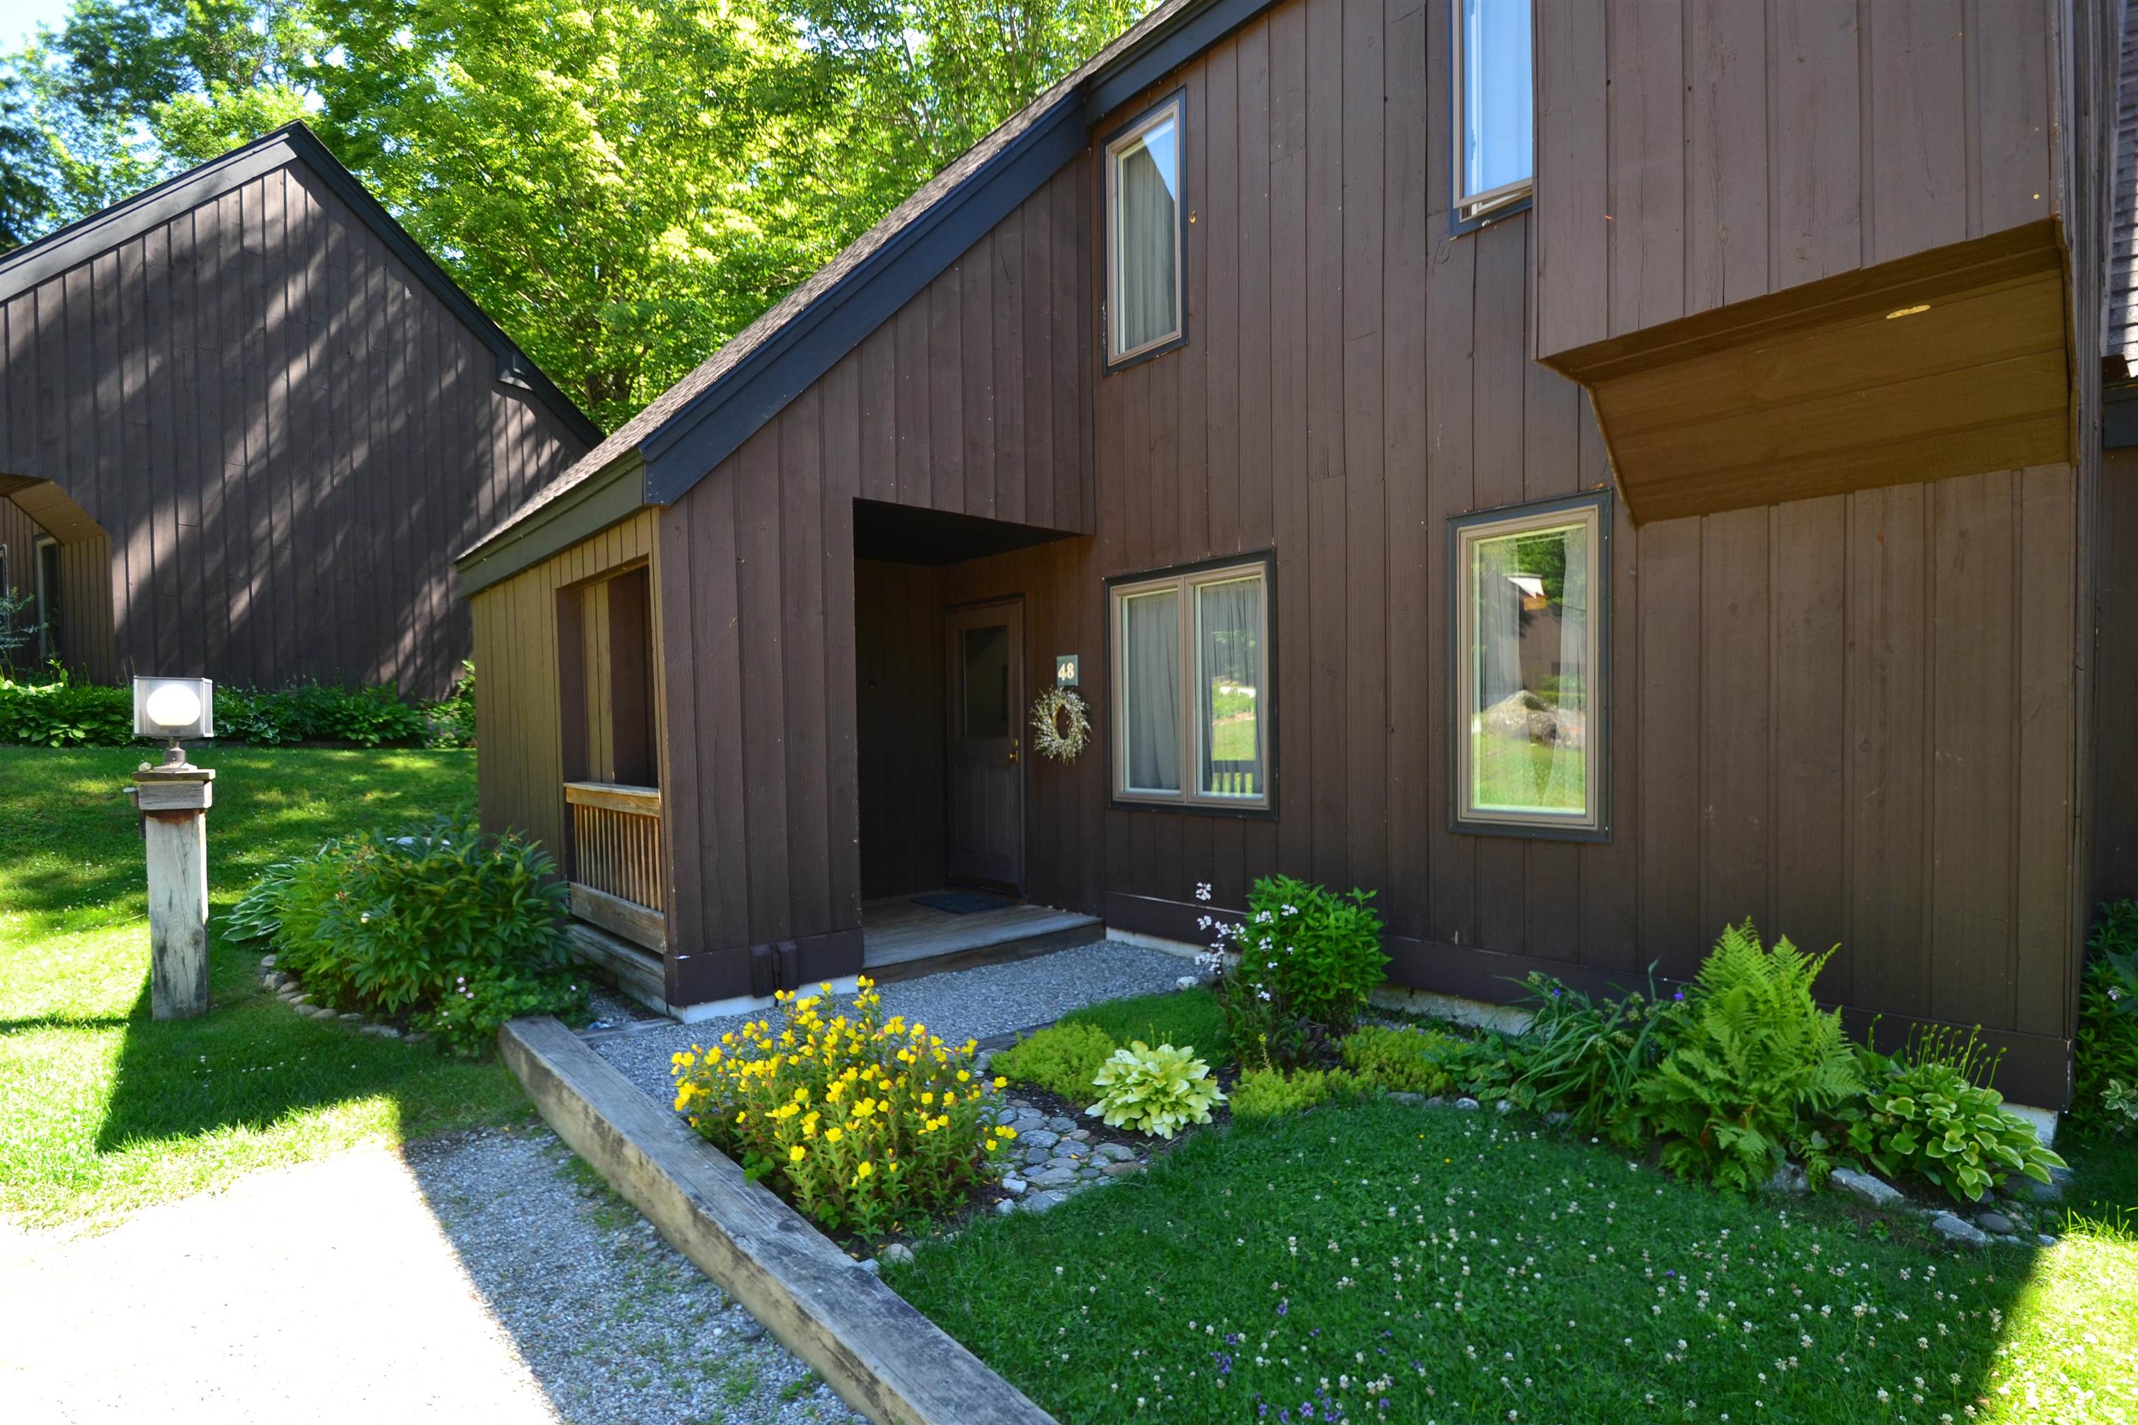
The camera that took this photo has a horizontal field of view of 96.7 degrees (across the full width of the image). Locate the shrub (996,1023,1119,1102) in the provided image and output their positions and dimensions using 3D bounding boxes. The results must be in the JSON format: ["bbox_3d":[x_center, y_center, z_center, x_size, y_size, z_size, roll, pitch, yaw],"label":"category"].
[{"bbox_3d":[-0.050,1.340,3.700,0.480,0.180,0.480,0,0,-43],"label":"shrub"}]

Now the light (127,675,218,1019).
[{"bbox_3d":[-4.150,0.630,4.400,0.280,1.580,0.280,0,0,-44],"label":"light"}]

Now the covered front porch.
[{"bbox_3d":[-1.400,0.155,5.820,2.680,2.520,1.680,0,0,-44],"label":"covered front porch"}]

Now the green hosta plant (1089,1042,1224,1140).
[{"bbox_3d":[0.310,1.285,3.340,0.470,0.270,0.470,-1,0,0],"label":"green hosta plant"}]

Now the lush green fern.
[{"bbox_3d":[2.165,1.060,3.040,0.620,0.740,0.630,0,0,-43],"label":"lush green fern"}]

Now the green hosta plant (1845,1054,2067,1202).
[{"bbox_3d":[2.600,1.220,2.800,0.460,0.380,0.520,0,0,-43],"label":"green hosta plant"}]

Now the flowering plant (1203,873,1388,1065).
[{"bbox_3d":[0.970,1.060,4.070,0.650,0.740,0.750,0,0,-43],"label":"flowering plant"}]

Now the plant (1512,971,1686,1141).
[{"bbox_3d":[1.880,1.180,3.390,0.570,0.470,0.570,0,0,-43],"label":"plant"}]

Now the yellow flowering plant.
[{"bbox_3d":[-0.700,1.180,2.930,0.780,0.520,1.100,0,0,-43],"label":"yellow flowering plant"}]

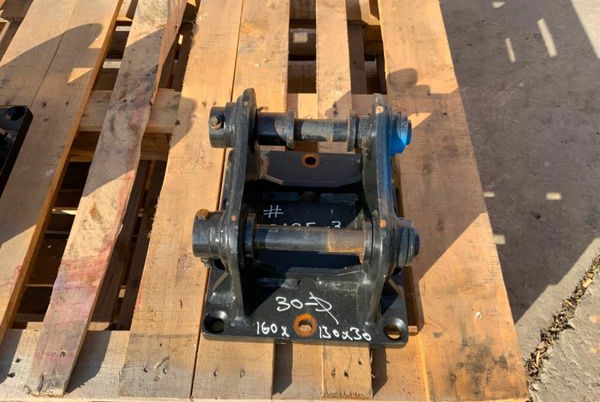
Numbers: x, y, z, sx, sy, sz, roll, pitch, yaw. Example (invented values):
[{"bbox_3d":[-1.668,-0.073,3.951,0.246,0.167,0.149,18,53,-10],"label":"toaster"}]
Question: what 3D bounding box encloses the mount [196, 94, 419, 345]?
[{"bbox_3d":[0.008,0.010,0.661,0.272,0.177,0.306,2,57,1],"label":"mount"}]

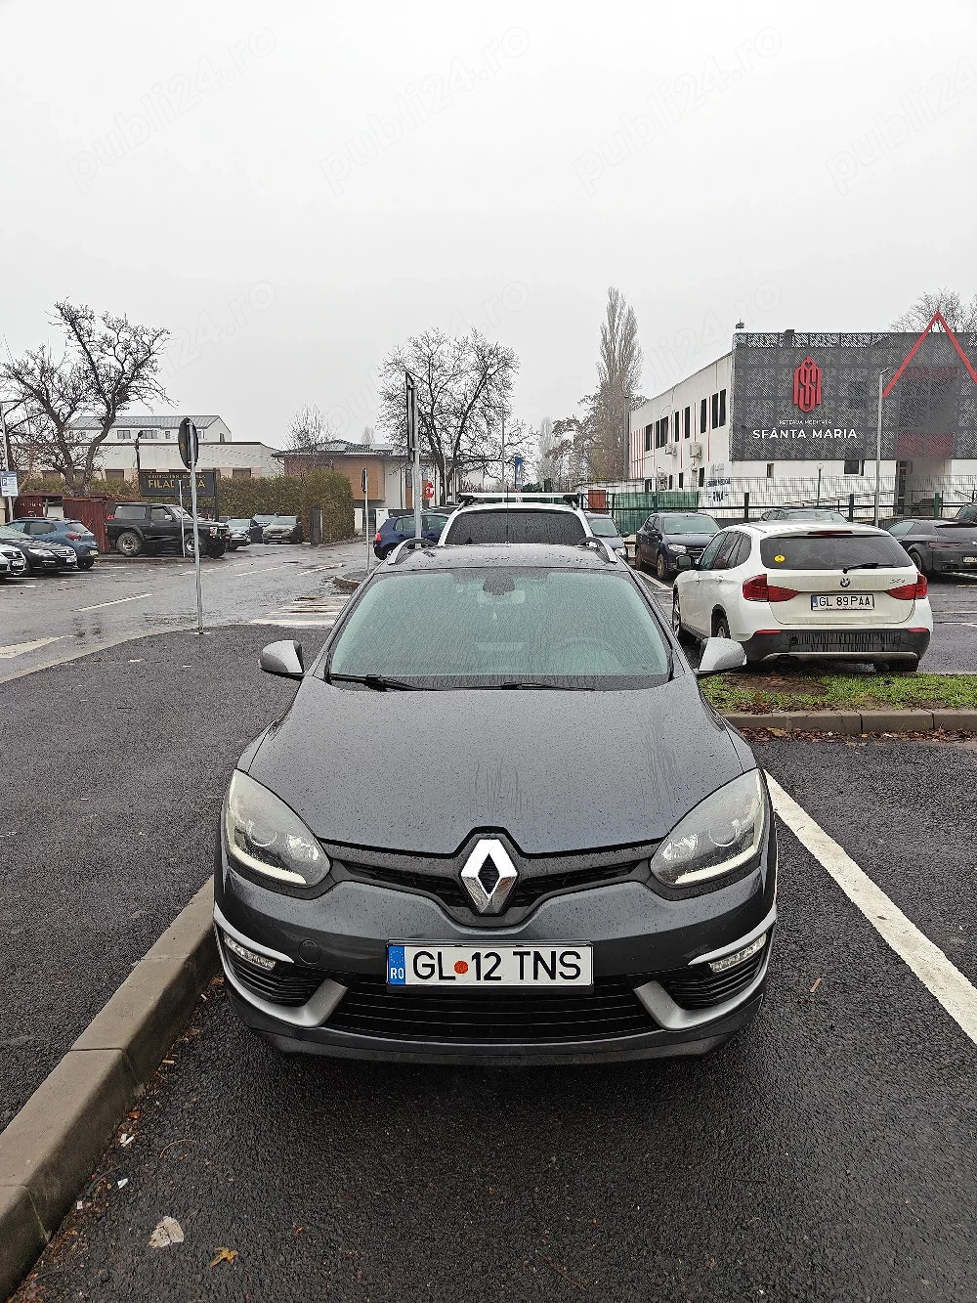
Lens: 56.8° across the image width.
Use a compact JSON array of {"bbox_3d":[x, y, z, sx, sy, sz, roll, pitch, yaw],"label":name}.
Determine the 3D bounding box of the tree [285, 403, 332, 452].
[{"bbox_3d":[-10.800,-10.662,54.000,3.000,7.800,3.000,-1,9,0],"label":"tree"}]

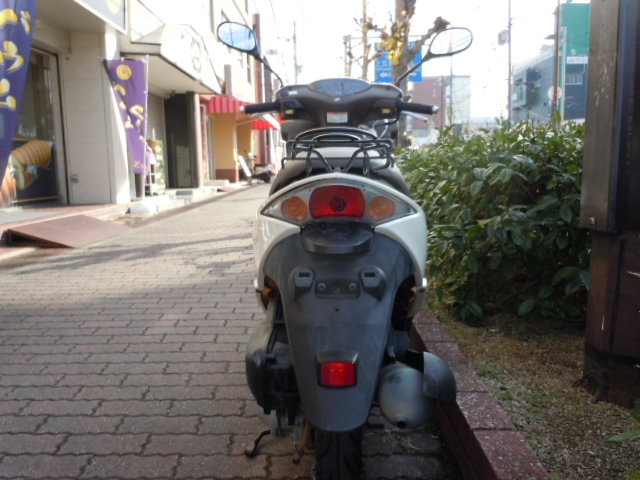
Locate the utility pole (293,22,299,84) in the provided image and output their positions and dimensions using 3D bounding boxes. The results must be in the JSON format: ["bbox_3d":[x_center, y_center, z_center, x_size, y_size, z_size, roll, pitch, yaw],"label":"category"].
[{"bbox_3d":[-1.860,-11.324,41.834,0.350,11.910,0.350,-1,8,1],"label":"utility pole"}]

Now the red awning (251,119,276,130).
[{"bbox_3d":[-2.734,-5.689,25.500,1.200,0.620,1.600,-1,8,1],"label":"red awning"}]

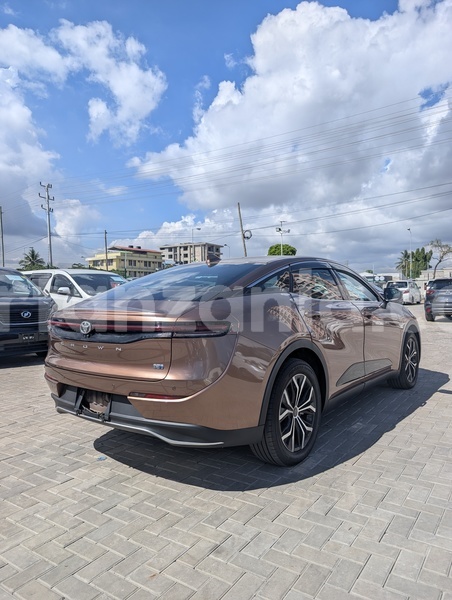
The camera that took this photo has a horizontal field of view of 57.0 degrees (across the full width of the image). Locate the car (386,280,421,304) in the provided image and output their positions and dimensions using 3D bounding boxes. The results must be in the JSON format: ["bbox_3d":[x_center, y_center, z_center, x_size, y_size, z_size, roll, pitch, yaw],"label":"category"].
[{"bbox_3d":[14.400,-0.630,33.600,1.740,1.750,4.600,-1,1,36],"label":"car"}]

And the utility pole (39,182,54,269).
[{"bbox_3d":[-20.421,-6.659,48.500,0.400,13.940,1.900,-3,0,33],"label":"utility pole"}]

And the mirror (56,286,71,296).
[{"bbox_3d":[-3.720,-0.200,9.550,0.170,0.210,0.260,-1,1,39],"label":"mirror"}]

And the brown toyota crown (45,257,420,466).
[{"bbox_3d":[0.652,0.366,4.525,1.840,1.540,4.930,-1,1,39],"label":"brown toyota crown"}]

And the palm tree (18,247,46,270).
[{"bbox_3d":[-39.277,-5.478,84.867,5.000,10.200,5.000,-1,1,0],"label":"palm tree"}]

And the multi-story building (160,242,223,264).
[{"bbox_3d":[-14.784,-13.552,182.130,24.000,20.600,15.500,0,2,27],"label":"multi-story building"}]

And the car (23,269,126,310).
[{"bbox_3d":[-3.830,0.120,10.900,4.880,1.900,1.850,-1,1,38],"label":"car"}]

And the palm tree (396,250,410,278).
[{"bbox_3d":[36.555,-5.740,84.888,3.800,8.600,3.800,-1,1,0],"label":"palm tree"}]

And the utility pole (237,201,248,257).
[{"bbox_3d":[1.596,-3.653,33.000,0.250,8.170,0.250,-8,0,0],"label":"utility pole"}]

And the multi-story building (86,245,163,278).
[{"bbox_3d":[-27.918,-7.833,115.431,12.000,13.000,17.500,0,2,32],"label":"multi-story building"}]

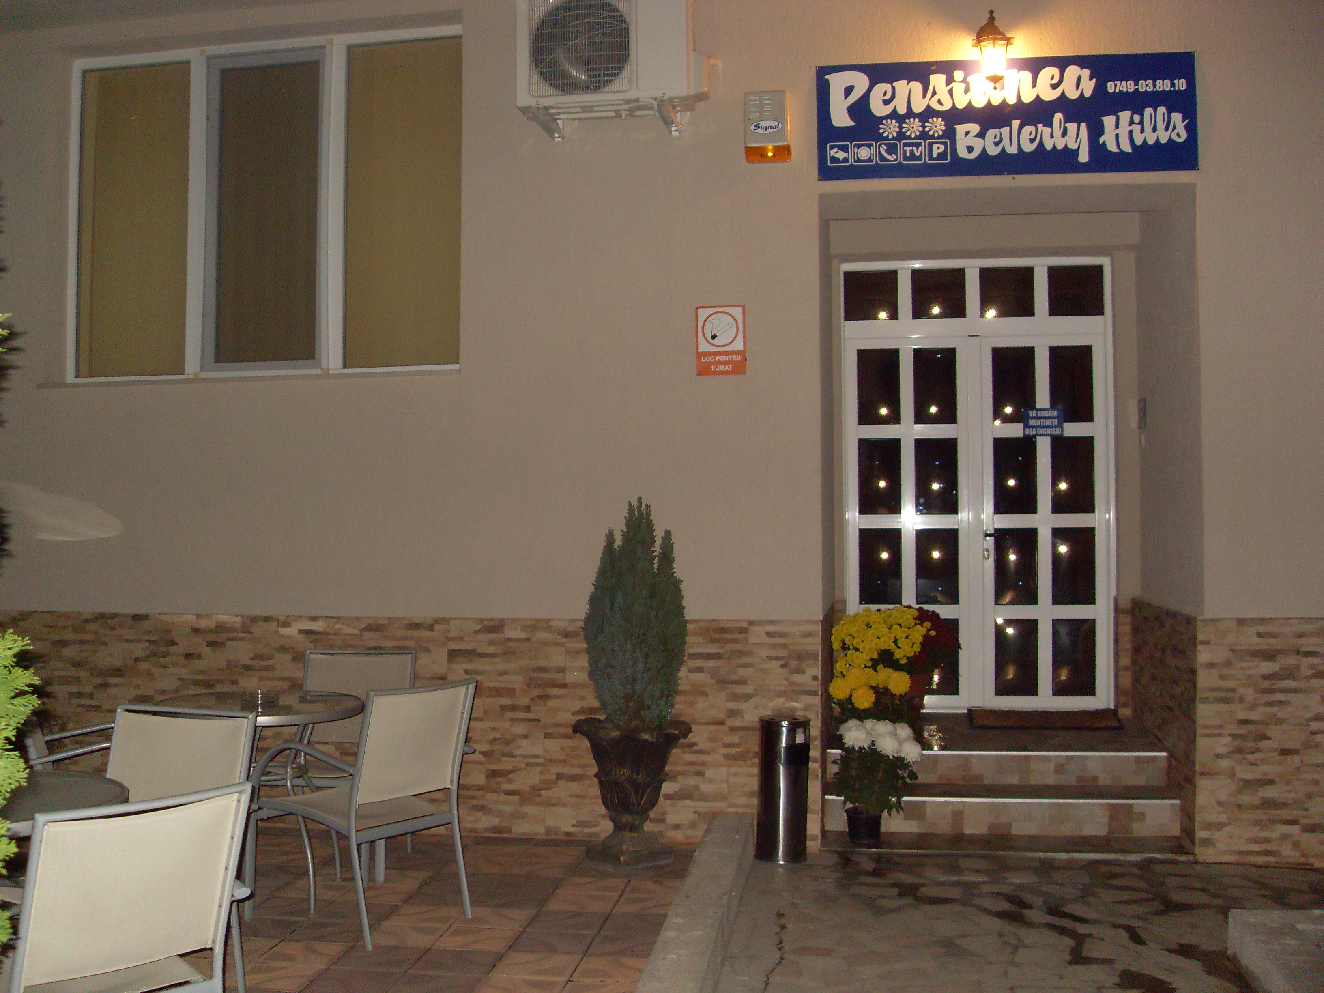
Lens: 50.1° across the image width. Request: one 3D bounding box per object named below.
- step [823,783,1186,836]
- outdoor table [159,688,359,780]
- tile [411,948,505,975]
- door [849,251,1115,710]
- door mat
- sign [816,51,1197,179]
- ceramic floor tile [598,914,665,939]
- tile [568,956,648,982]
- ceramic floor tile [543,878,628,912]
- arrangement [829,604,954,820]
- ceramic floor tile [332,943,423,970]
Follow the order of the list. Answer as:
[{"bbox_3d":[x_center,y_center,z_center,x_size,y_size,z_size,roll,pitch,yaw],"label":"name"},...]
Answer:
[{"bbox_3d":[1.585,1.492,6.693,1.617,0.181,0.323,0,-3,6],"label":"step"},{"bbox_3d":[-1.462,1.115,5.171,0.850,0.720,0.850,0,-1,10],"label":"outdoor table"},{"bbox_3d":[-0.622,1.436,4.356,0.250,0.014,0.250,0,-3,6],"label":"tile"},{"bbox_3d":[1.768,-0.066,7.904,1.460,2.514,0.080,-1,-1,9],"label":"door"},{"bbox_3d":[2.046,1.189,7.567,0.761,0.020,0.420,-1,-1,9],"label":"door mat"},{"bbox_3d":[1.488,-1.651,6.163,1.608,0.507,0.020,-1,-1,9],"label":"sign"},{"bbox_3d":[-0.101,1.525,5.024,0.255,0.012,0.260,-1,-1,9],"label":"ceramic floor tile"},{"bbox_3d":[-0.148,1.431,4.257,0.230,0.014,0.250,0,-3,6],"label":"tile"},{"bbox_3d":[-0.278,1.478,5.229,0.260,0.014,0.483,0,-1,7],"label":"ceramic floor tile"},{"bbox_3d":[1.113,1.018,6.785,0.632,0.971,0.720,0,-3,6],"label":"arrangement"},{"bbox_3d":[-0.871,1.438,4.400,0.250,0.014,0.250,0,-3,6],"label":"ceramic floor tile"}]

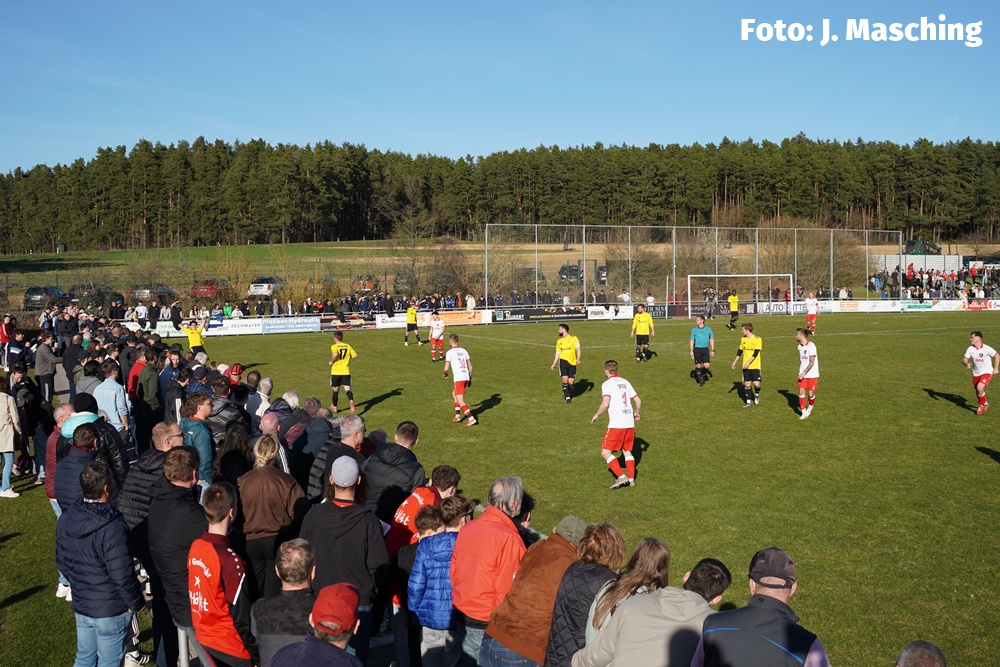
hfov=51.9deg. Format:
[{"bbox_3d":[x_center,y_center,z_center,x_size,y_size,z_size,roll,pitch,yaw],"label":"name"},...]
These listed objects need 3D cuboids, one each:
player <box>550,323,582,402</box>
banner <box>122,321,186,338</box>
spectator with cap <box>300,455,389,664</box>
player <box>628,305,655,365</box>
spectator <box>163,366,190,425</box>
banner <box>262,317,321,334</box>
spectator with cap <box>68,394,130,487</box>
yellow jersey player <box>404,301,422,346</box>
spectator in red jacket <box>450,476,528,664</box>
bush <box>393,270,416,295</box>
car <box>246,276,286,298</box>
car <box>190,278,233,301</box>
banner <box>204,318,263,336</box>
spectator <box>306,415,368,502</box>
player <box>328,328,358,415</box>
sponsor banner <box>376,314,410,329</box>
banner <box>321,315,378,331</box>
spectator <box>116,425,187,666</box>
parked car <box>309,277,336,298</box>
[{"bbox_3d":[1.481,0.668,23.050,0.620,1.741,0.420,0,3,20],"label":"player"},{"bbox_3d":[-16.892,-0.167,50.400,3.100,0.790,0.050,-2,4,-24],"label":"banner"},{"bbox_3d":[-0.953,1.645,6.450,0.540,1.780,0.370,-1,3,2],"label":"spectator with cap"},{"bbox_3d":[4.492,0.004,32.448,0.660,1.839,0.400,0,3,10],"label":"player"},{"bbox_3d":[-4.230,1.314,13.450,0.420,1.720,0.520,-3,4,-38],"label":"spectator"},{"bbox_3d":[-10.813,-0.443,53.507,3.022,0.770,0.060,-3,4,-24],"label":"banner"},{"bbox_3d":[-3.755,1.501,9.546,0.600,1.879,0.420,1,4,30],"label":"spectator with cap"},{"bbox_3d":[-3.564,-0.402,42.200,0.680,1.800,0.450,-2,3,-12],"label":"yellow jersey player"},{"bbox_3d":[-0.060,1.710,6.070,0.550,1.740,0.450,2,4,38],"label":"spectator in red jacket"},{"bbox_3d":[-6.411,-3.356,69.000,1.700,1.800,1.600,-2,4,-25],"label":"bush"},{"bbox_3d":[-17.192,-3.327,76.500,1.830,1.670,4.450,0,3,7],"label":"car"},{"bbox_3d":[-18.740,-2.868,67.000,1.760,1.480,4.100,-1,3,-2],"label":"car"},{"bbox_3d":[-13.036,-0.279,50.251,2.838,0.750,0.050,-2,4,-25],"label":"banner"},{"bbox_3d":[-1.286,1.540,8.450,0.580,1.750,0.420,2,5,41],"label":"spectator"},{"bbox_3d":[-3.404,0.821,22.150,0.580,1.752,0.480,-2,3,-12],"label":"player"},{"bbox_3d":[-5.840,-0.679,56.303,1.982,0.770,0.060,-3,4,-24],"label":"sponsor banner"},{"bbox_3d":[-7.720,-0.533,52.724,2.982,0.750,0.050,-2,4,-25],"label":"banner"},{"bbox_3d":[-2.691,1.569,7.950,0.530,1.790,0.420,1,4,32],"label":"spectator"},{"bbox_3d":[-13.157,-3.431,77.500,1.800,1.550,4.300,0,3,7],"label":"parked car"}]

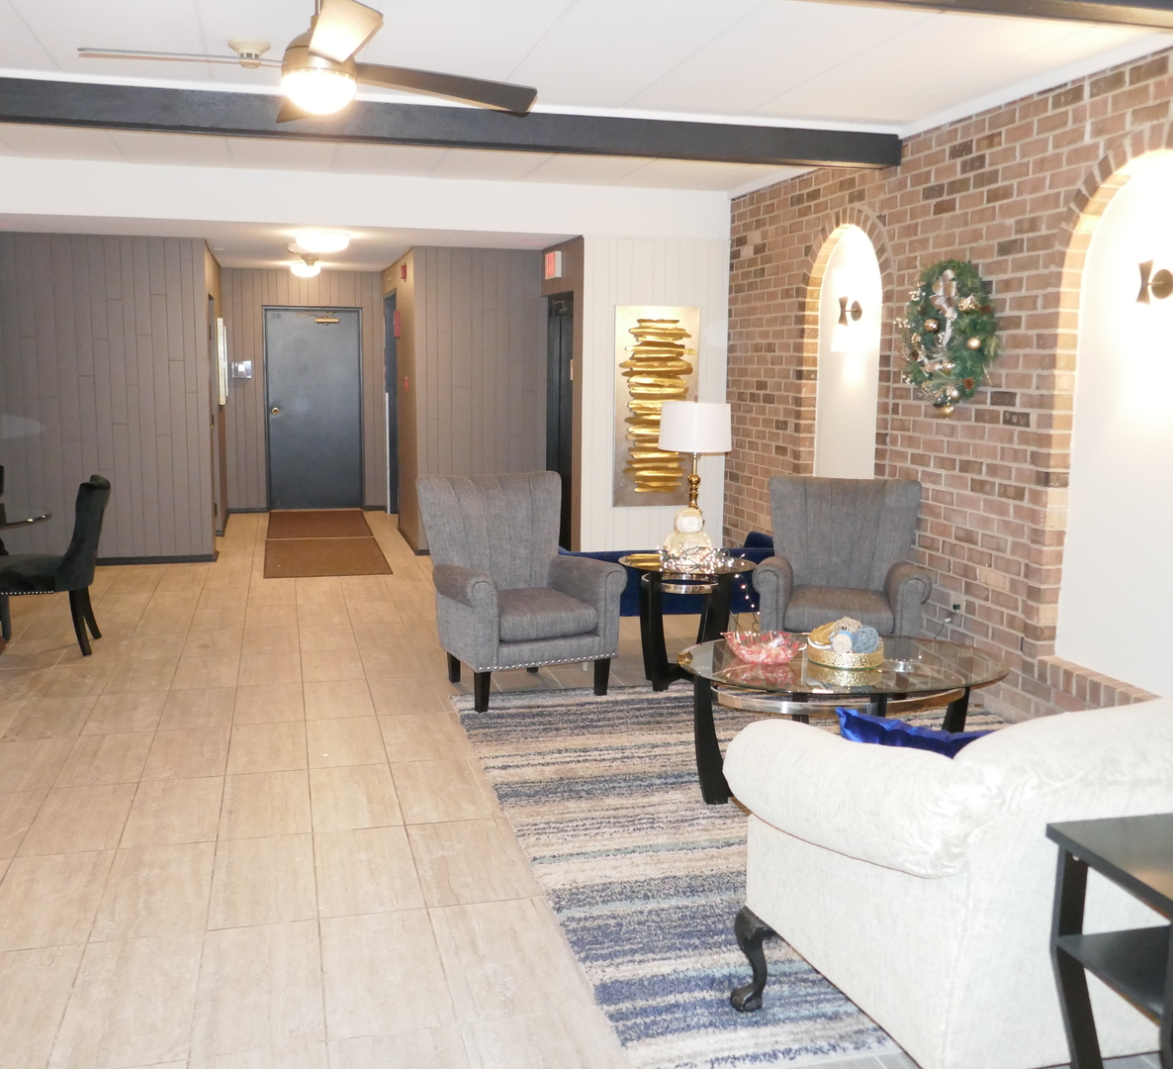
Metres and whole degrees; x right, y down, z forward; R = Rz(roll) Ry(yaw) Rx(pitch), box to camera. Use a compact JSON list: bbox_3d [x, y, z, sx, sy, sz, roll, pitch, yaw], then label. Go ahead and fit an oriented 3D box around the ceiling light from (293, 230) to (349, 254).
[{"bbox_3d":[-1.881,-2.077,7.943,0.380,0.120,0.380,-1,9,-15],"label":"ceiling light"}]

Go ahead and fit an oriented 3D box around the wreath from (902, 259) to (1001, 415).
[{"bbox_3d":[1.747,-0.947,5.338,0.170,0.730,0.700,-1,9,-15],"label":"wreath"}]

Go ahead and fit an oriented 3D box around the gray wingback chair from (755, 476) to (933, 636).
[{"bbox_3d":[1.275,0.254,5.587,0.810,1.000,0.760,3,9,12],"label":"gray wingback chair"}]

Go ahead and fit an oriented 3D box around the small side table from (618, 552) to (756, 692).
[{"bbox_3d":[0.496,0.446,5.535,0.685,0.608,0.685,1,9,0],"label":"small side table"}]

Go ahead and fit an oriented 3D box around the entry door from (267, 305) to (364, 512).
[{"bbox_3d":[-2.806,-1.303,11.562,0.985,2.090,0.080,-1,9,-15],"label":"entry door"}]

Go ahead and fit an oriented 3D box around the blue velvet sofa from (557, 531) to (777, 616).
[{"bbox_3d":[0.479,0.296,6.191,1.500,0.640,0.760,-1,9,-11],"label":"blue velvet sofa"}]

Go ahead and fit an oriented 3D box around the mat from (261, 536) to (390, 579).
[{"bbox_3d":[-2.121,0.169,9.030,0.931,0.012,1.775,-1,9,-15],"label":"mat"}]

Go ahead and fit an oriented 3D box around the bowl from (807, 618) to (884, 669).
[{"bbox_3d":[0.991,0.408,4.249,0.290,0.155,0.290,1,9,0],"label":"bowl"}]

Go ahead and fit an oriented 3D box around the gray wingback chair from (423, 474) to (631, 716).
[{"bbox_3d":[-0.334,0.244,5.466,0.770,1.030,0.730,-4,10,-28],"label":"gray wingback chair"}]

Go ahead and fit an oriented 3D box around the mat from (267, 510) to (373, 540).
[{"bbox_3d":[-2.606,-0.119,10.780,0.920,0.012,1.830,-1,9,-15],"label":"mat"}]

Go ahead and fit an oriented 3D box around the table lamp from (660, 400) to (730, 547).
[{"bbox_3d":[0.535,-0.273,5.575,0.371,0.803,0.371,1,9,0],"label":"table lamp"}]

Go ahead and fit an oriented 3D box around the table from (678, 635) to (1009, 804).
[{"bbox_3d":[0.995,0.720,4.382,1.300,0.475,0.900,0,9,-7],"label":"table"}]

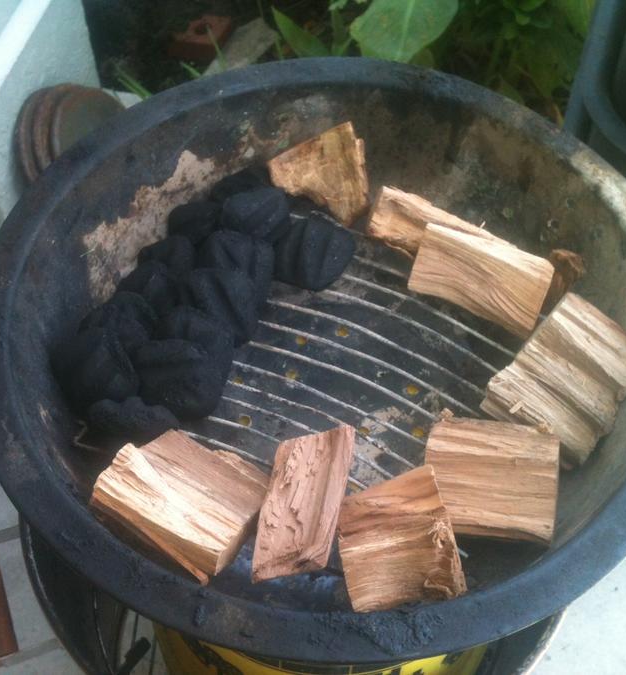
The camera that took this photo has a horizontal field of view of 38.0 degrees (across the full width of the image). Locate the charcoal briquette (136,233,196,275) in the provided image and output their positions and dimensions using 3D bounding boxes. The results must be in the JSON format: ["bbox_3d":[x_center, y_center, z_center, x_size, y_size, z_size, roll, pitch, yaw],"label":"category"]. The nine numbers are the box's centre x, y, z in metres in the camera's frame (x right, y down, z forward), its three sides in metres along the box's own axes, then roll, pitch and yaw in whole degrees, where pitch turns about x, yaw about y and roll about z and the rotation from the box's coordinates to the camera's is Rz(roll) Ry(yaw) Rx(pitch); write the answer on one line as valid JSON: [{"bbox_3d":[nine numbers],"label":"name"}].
[{"bbox_3d":[-0.085,-0.042,0.555,0.048,0.030,0.046,-42,97,-28],"label":"charcoal briquette"}]

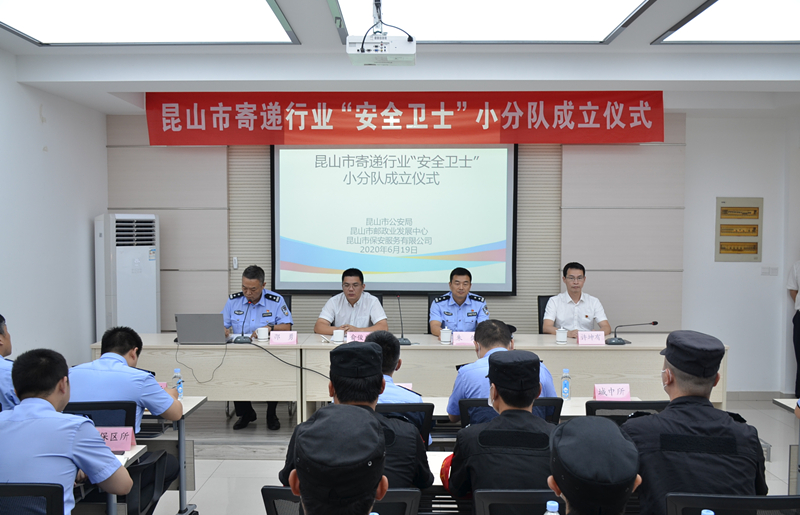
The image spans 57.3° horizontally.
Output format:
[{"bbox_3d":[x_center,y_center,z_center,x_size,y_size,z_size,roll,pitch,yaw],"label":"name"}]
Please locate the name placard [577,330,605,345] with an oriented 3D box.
[{"bbox_3d":[1.526,0.635,5.851,0.210,0.100,0.065,0,2,1],"label":"name placard"}]

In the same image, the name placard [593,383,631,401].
[{"bbox_3d":[1.282,0.811,4.403,0.210,0.100,0.080,0,2,1],"label":"name placard"}]

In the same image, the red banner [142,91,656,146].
[{"bbox_3d":[0.035,-1.302,6.701,4.745,0.540,0.030,0,2,1],"label":"red banner"}]

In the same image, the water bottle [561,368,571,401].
[{"bbox_3d":[1.025,0.783,4.550,0.060,0.192,0.060,0,2,1],"label":"water bottle"}]

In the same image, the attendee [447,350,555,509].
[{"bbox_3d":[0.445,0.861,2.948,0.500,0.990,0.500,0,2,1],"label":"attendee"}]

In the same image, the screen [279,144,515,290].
[{"bbox_3d":[-0.050,-0.441,7.270,2.450,1.652,0.060,0,2,1],"label":"screen"}]

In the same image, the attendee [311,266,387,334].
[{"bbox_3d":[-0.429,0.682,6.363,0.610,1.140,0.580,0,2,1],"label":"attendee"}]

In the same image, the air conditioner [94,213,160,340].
[{"bbox_3d":[-2.512,0.507,6.798,0.500,1.800,0.340,-2,3,-38],"label":"air conditioner"}]

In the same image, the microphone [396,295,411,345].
[{"bbox_3d":[0.035,0.479,5.656,0.115,0.372,0.170,0,2,1],"label":"microphone"}]

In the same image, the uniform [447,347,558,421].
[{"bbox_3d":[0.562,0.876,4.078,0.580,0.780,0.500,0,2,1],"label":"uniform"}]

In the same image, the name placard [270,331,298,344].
[{"bbox_3d":[-0.927,0.635,5.876,0.210,0.100,0.065,0,2,1],"label":"name placard"}]

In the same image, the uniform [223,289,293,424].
[{"bbox_3d":[-1.246,0.802,6.286,0.590,1.037,0.680,0,2,3],"label":"uniform"}]

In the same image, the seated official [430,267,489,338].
[{"bbox_3d":[0.518,0.736,6.291,0.530,1.277,0.780,0,2,1],"label":"seated official"}]

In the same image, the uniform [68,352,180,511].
[{"bbox_3d":[-1.523,0.985,4.093,0.560,0.960,0.600,0,2,4],"label":"uniform"}]

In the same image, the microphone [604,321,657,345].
[{"bbox_3d":[1.798,0.582,5.668,0.407,0.174,0.150,0,2,-5],"label":"microphone"}]

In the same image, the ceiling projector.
[{"bbox_3d":[-0.089,-1.063,3.786,0.350,0.088,0.270,0,2,1],"label":"ceiling projector"}]

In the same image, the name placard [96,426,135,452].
[{"bbox_3d":[-1.355,0.847,3.436,0.210,0.100,0.080,0,2,1],"label":"name placard"}]

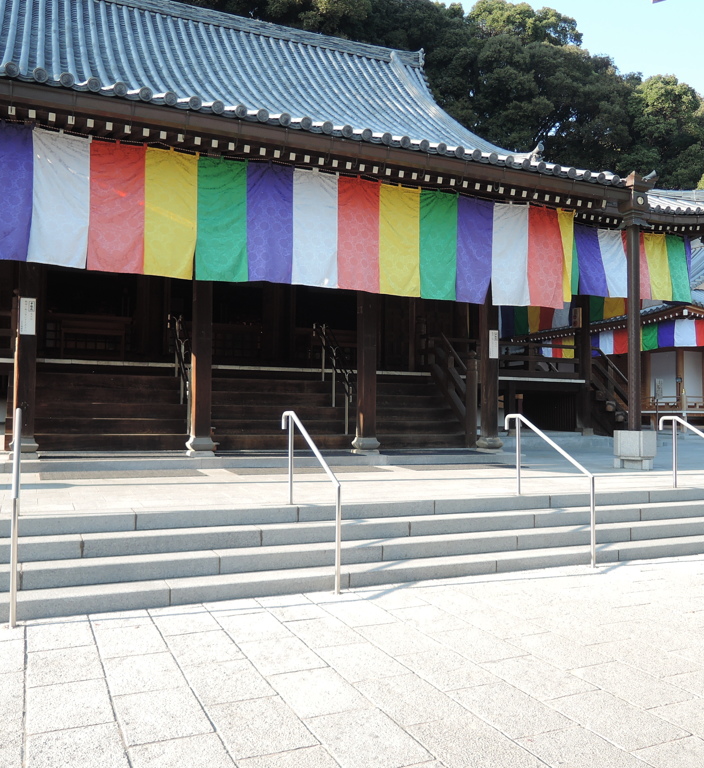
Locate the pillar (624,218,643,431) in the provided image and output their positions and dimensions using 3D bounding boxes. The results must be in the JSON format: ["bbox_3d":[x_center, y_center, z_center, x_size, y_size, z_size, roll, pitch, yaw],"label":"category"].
[{"bbox_3d":[4.705,-0.941,11.825,0.180,3.450,0.180,2,-2,-24],"label":"pillar"}]

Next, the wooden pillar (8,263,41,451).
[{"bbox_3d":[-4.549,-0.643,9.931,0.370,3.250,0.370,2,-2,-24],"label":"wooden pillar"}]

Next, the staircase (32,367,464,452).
[{"bbox_3d":[-1.685,0.466,12.818,8.170,1.350,1.300,2,-2,-24],"label":"staircase"}]

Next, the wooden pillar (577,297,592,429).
[{"bbox_3d":[5.334,-0.681,16.316,0.260,3.600,0.260,2,-2,-24],"label":"wooden pillar"}]

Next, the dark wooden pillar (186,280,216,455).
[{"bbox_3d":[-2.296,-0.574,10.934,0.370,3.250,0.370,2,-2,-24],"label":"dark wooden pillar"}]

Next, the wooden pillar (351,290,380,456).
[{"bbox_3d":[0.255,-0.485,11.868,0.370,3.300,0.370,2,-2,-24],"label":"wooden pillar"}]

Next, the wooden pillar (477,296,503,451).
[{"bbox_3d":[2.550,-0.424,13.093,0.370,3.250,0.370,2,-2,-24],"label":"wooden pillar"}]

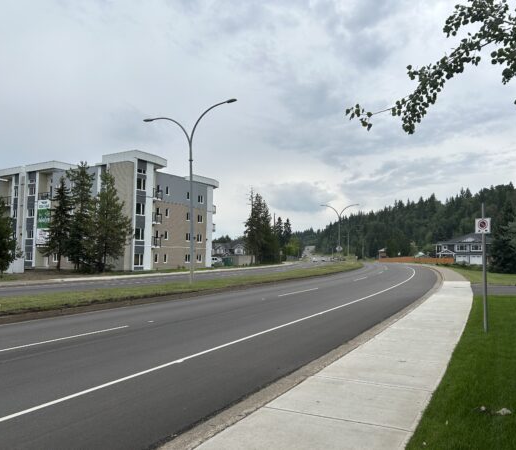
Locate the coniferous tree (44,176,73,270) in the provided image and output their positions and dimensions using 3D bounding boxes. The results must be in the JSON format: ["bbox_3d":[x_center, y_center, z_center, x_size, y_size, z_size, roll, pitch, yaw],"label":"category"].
[{"bbox_3d":[-22.243,-0.140,50.630,3.400,10.643,3.400,3,-5,-24],"label":"coniferous tree"}]

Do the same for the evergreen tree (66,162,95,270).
[{"bbox_3d":[-20.019,-0.872,50.688,3.600,12.248,3.600,2,-5,-22],"label":"evergreen tree"}]

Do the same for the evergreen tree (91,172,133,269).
[{"bbox_3d":[-16.183,-0.380,48.950,4.500,11.112,4.500,2,-5,-18],"label":"evergreen tree"}]

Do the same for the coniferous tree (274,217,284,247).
[{"bbox_3d":[6.586,4.365,138.068,3.000,13.638,3.000,1,-4,3],"label":"coniferous tree"}]

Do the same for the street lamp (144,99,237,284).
[{"bbox_3d":[-4.458,-1.779,27.707,7.341,10.843,0.400,-2,-5,31],"label":"street lamp"}]

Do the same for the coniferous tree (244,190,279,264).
[{"bbox_3d":[0.556,0.623,100.236,6.800,16.629,6.400,1,-4,0],"label":"coniferous tree"}]

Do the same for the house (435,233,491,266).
[{"bbox_3d":[53.524,6.146,117.313,15.000,8.268,11.500,-1,-5,20],"label":"house"}]

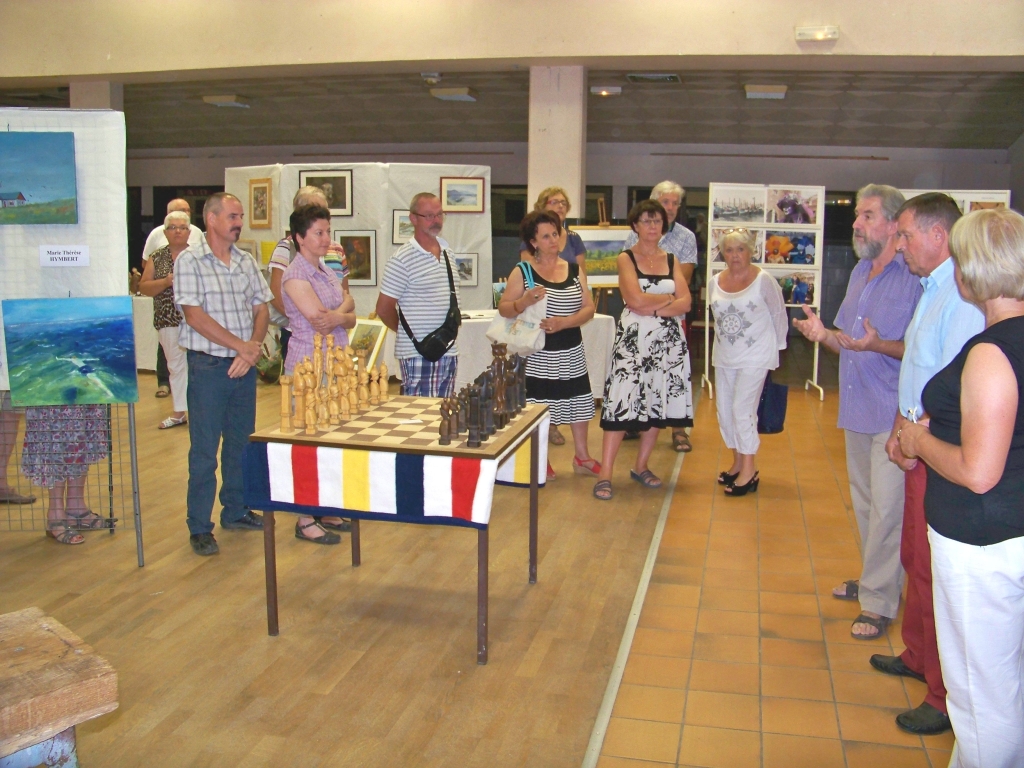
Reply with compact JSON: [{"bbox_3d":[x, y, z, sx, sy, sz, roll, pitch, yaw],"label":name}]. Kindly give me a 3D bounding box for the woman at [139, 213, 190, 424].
[{"bbox_3d":[-2.605,-0.520,7.521,0.480,1.640,0.360,0,9,-4],"label":"woman"}]

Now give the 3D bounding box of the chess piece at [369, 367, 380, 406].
[{"bbox_3d":[-0.571,0.004,4.065,0.041,0.160,0.040,3,10,13],"label":"chess piece"}]

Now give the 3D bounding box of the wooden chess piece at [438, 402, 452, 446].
[{"bbox_3d":[-0.231,0.129,3.375,0.041,0.160,0.040,3,10,13],"label":"wooden chess piece"}]

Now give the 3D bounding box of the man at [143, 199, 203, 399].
[{"bbox_3d":[-3.012,-0.763,8.647,0.520,1.740,0.360,-3,10,-20],"label":"man"}]

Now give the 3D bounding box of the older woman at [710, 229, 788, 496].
[{"bbox_3d":[1.351,-0.143,5.773,0.480,1.550,0.340,8,12,37],"label":"older woman"}]

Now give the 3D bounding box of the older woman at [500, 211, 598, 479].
[{"bbox_3d":[0.224,-0.252,5.981,0.550,1.589,0.400,-3,11,-18],"label":"older woman"}]

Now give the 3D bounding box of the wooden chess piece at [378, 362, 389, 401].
[{"bbox_3d":[-0.550,-0.011,4.154,0.041,0.160,0.040,3,10,13],"label":"wooden chess piece"}]

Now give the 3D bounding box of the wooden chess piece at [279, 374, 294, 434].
[{"bbox_3d":[-0.814,0.077,3.509,0.046,0.200,0.046,3,10,13],"label":"wooden chess piece"}]

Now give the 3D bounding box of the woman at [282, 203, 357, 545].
[{"bbox_3d":[-0.959,-0.060,4.828,0.340,1.650,0.440,5,11,27],"label":"woman"}]

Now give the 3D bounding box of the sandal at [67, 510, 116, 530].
[{"bbox_3d":[-2.145,0.699,4.980,0.255,0.090,0.095,2,10,9],"label":"sandal"}]

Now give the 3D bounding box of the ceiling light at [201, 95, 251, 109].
[{"bbox_3d":[-2.960,-2.940,10.100,0.400,0.080,0.330,3,10,13],"label":"ceiling light"}]

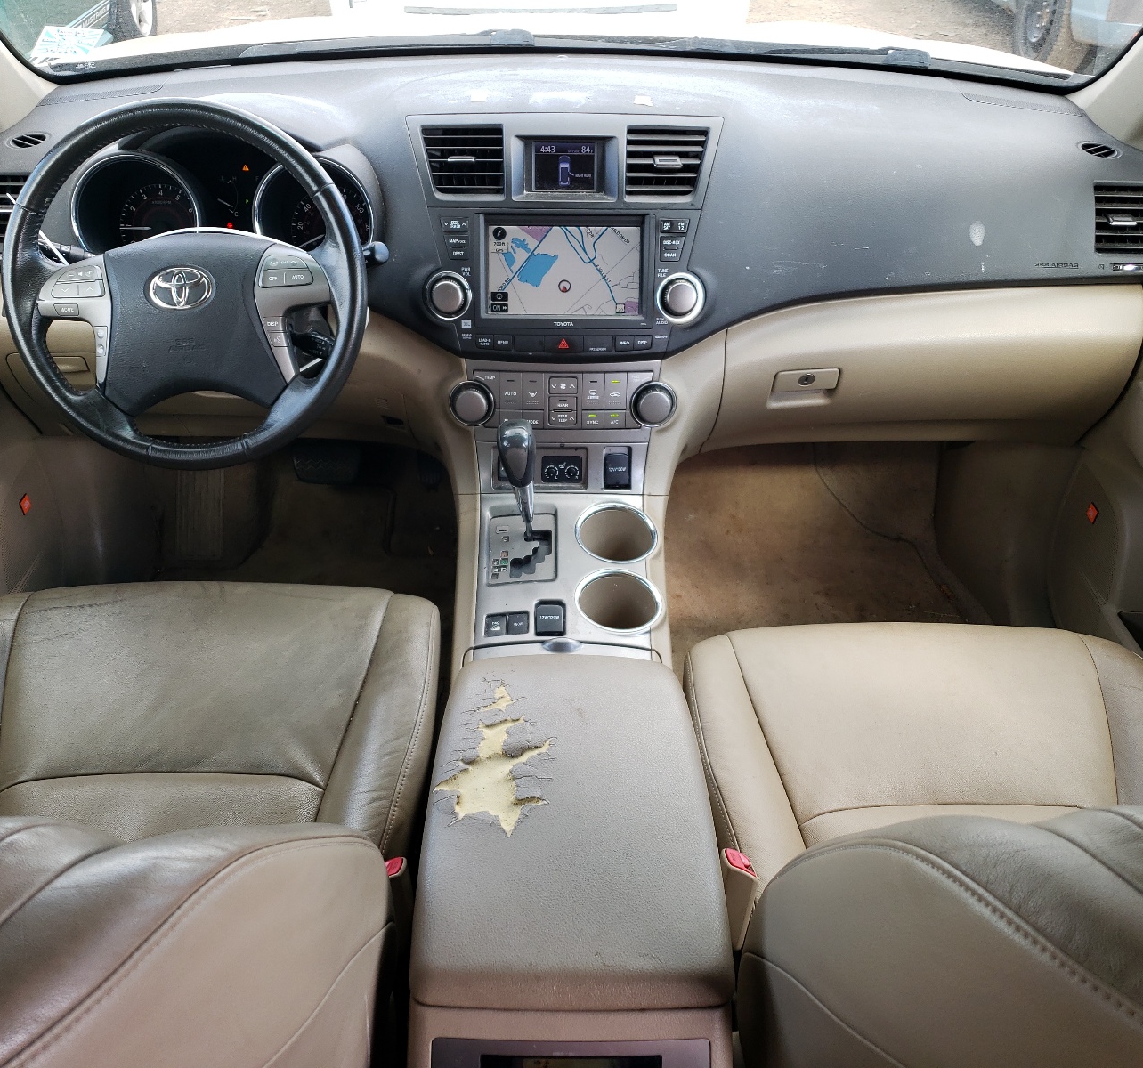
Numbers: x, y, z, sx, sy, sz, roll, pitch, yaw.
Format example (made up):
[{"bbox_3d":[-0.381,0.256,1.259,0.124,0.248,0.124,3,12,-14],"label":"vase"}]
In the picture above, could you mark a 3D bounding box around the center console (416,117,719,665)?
[{"bbox_3d":[-0.005,-0.173,1.162,0.350,0.460,0.520,0,31,0],"label":"center console"}]

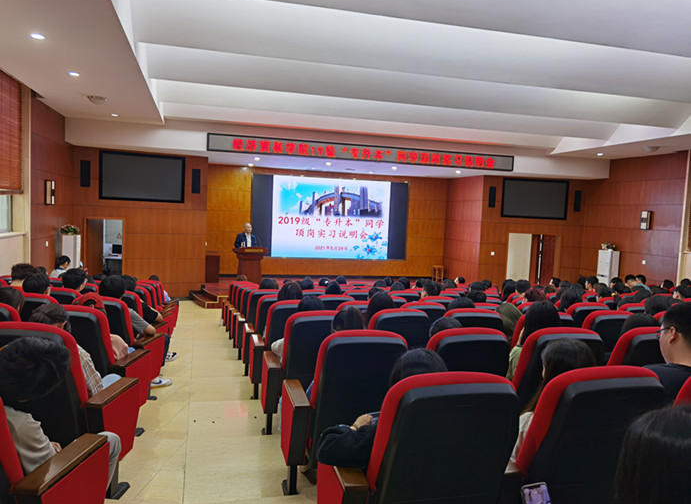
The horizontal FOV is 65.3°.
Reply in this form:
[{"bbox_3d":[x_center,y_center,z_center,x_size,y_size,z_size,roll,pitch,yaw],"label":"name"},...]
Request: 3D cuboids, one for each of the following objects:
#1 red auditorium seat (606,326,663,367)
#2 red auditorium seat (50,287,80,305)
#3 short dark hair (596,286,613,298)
[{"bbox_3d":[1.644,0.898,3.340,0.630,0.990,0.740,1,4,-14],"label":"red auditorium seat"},{"bbox_3d":[-2.811,0.754,5.504,0.610,0.885,0.650,3,4,4],"label":"red auditorium seat"},{"bbox_3d":[3.353,0.534,6.977,0.175,0.190,0.190,0,5,-30],"label":"short dark hair"}]

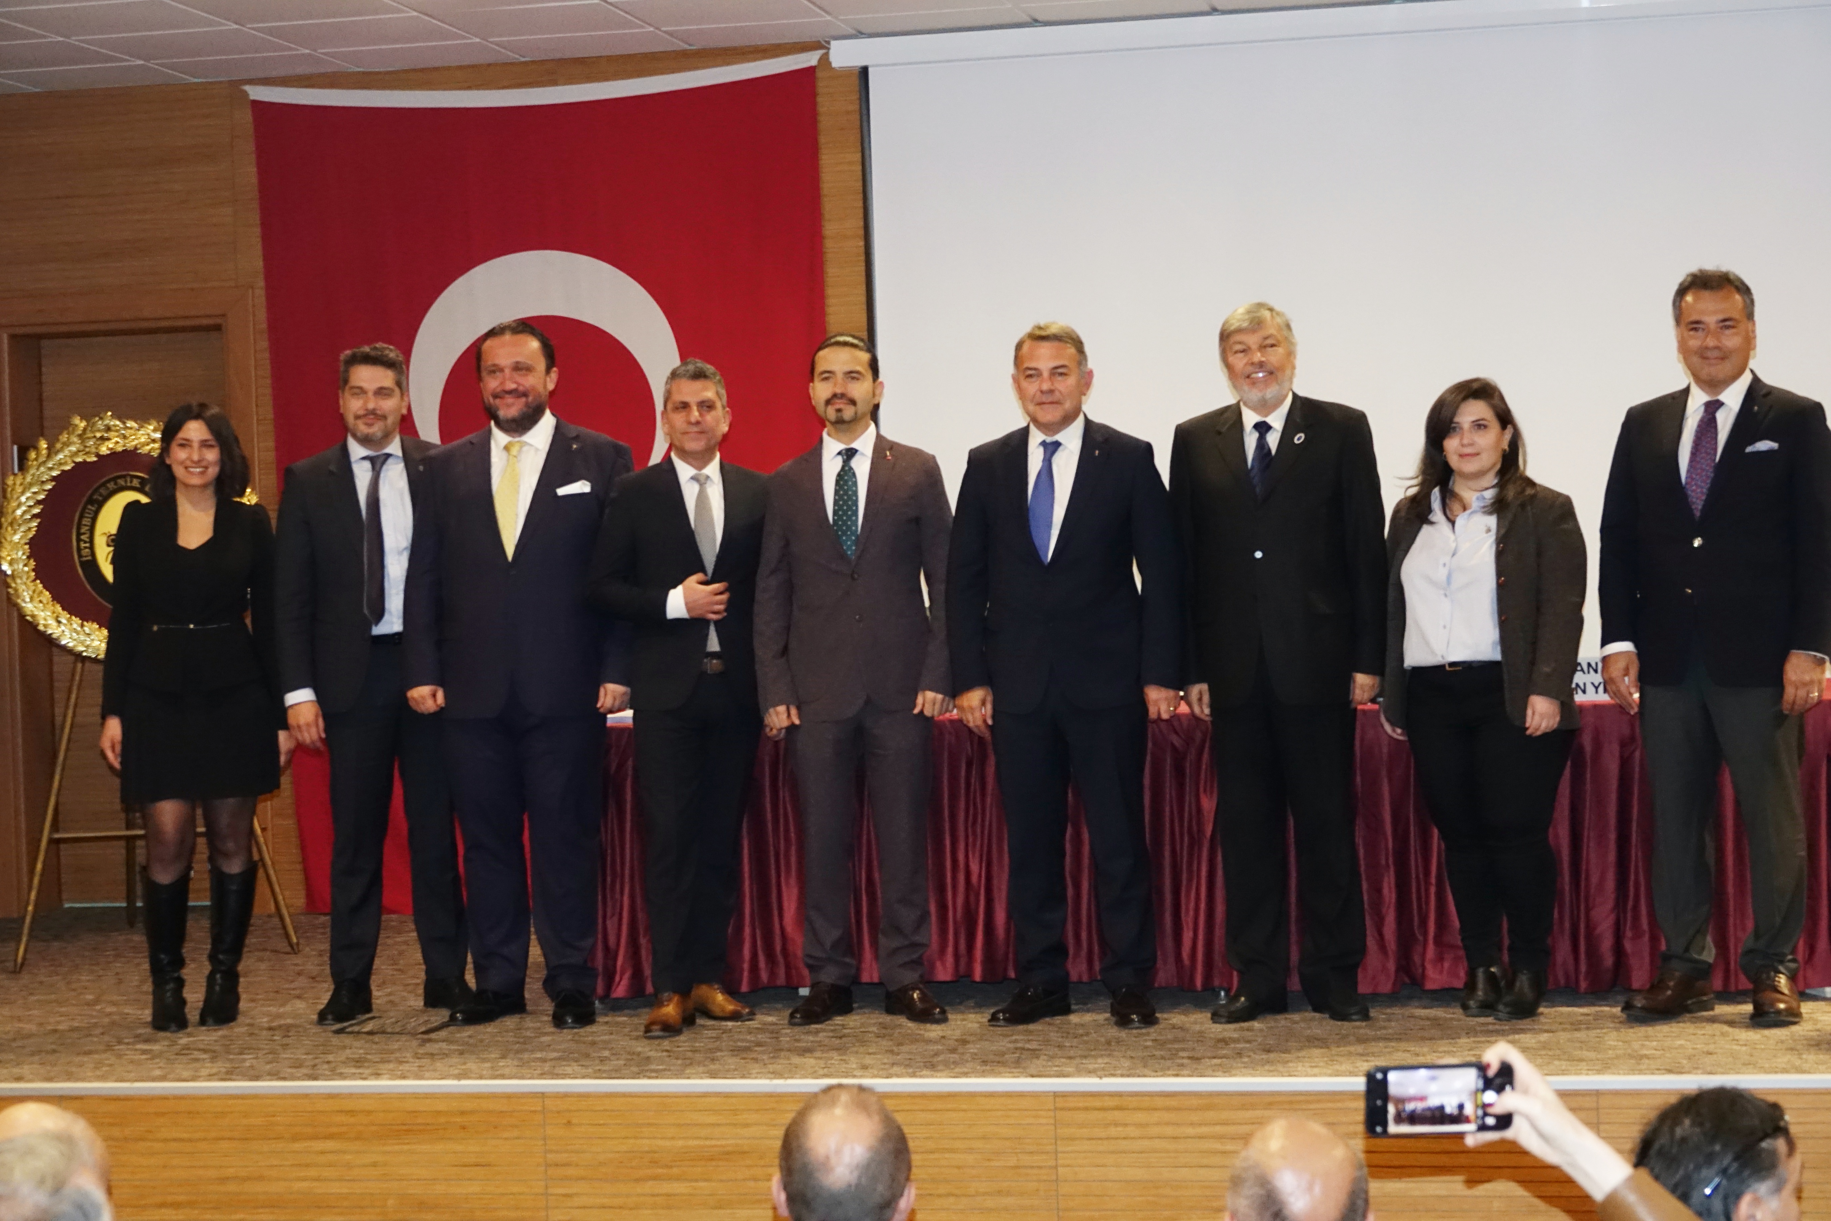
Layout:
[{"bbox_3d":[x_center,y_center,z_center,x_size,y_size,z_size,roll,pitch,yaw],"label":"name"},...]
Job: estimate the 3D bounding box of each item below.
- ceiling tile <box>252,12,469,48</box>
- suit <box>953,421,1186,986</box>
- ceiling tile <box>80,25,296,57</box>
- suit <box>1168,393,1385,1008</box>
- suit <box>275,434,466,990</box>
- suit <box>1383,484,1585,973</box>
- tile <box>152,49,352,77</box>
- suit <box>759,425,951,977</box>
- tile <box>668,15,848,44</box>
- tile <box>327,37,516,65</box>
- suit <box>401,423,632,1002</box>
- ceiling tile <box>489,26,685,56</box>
[{"bbox_3d":[-1.787,-1.875,10.689,0.598,0.025,0.598,-2,1,12],"label":"ceiling tile"},{"bbox_3d":[0.381,0.239,8.539,0.585,1.482,0.340,-2,1,8],"label":"suit"},{"bbox_3d":[-2.386,-1.865,10.871,0.600,0.018,0.600,-2,1,11],"label":"ceiling tile"},{"bbox_3d":[0.924,0.231,8.460,0.550,1.560,0.340,-2,1,13],"label":"suit"},{"bbox_3d":[-1.476,0.279,9.080,0.540,1.520,0.330,-2,1,0],"label":"suit"},{"bbox_3d":[1.449,0.301,8.420,0.510,1.240,0.320,-1,1,22],"label":"suit"},{"bbox_3d":[-2.267,-1.873,11.317,0.598,0.025,0.437,-2,1,12],"label":"tile"},{"bbox_3d":[-0.164,0.261,8.709,0.510,1.478,0.330,-2,1,3],"label":"suit"},{"bbox_3d":[-0.520,-1.934,11.038,0.600,0.018,0.451,-2,1,11],"label":"tile"},{"bbox_3d":[-1.682,-1.890,11.195,0.598,0.025,0.437,-2,1,12],"label":"tile"},{"bbox_3d":[-1.071,0.258,8.875,0.600,1.568,0.370,-2,1,2],"label":"suit"},{"bbox_3d":[-1.097,-1.907,11.073,0.598,0.025,0.437,-2,1,12],"label":"ceiling tile"}]

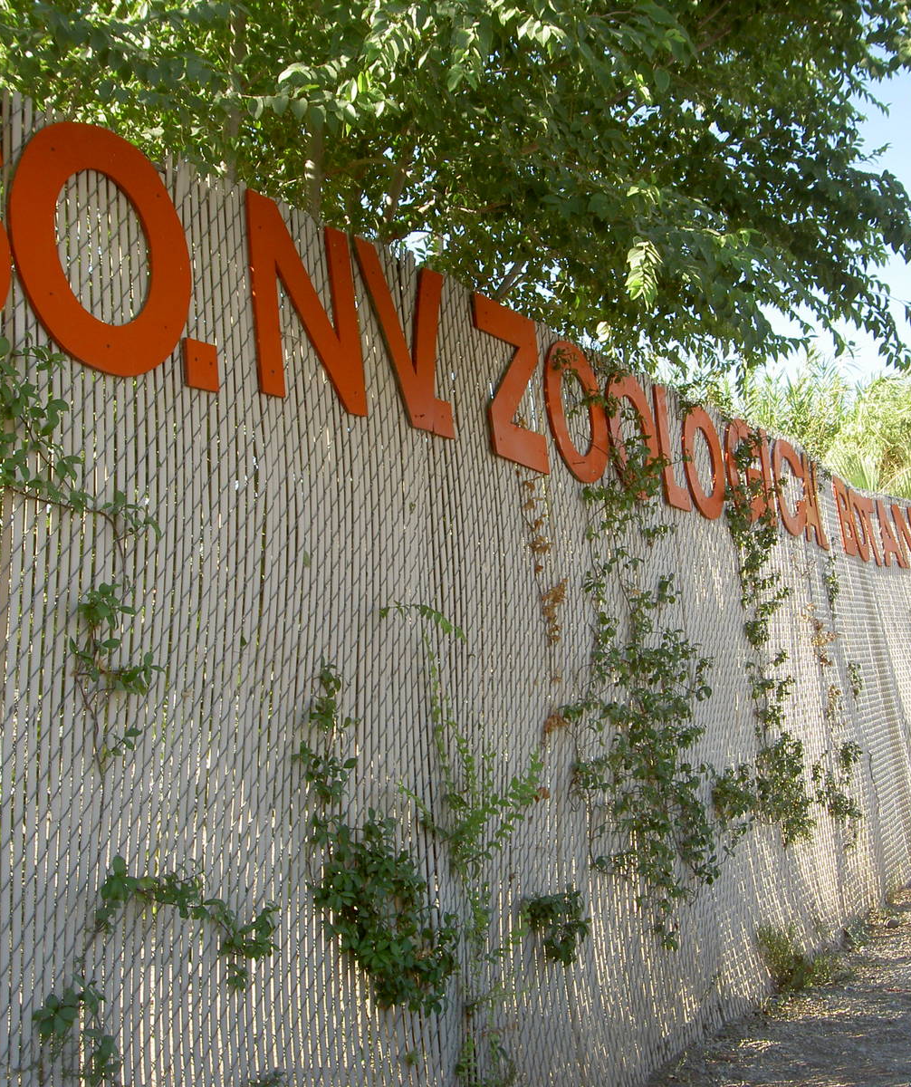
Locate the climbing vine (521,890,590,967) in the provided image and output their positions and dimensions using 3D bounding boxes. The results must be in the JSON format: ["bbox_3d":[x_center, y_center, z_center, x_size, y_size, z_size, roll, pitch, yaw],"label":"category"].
[{"bbox_3d":[0.307,1.160,4.918,0.130,0.235,0.360,-3,-7,26],"label":"climbing vine"}]

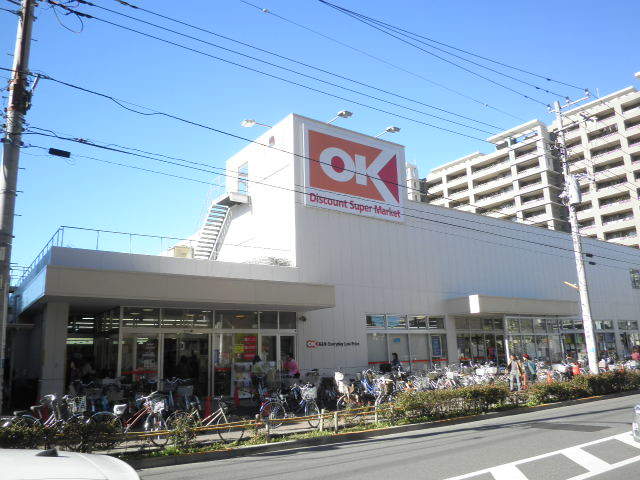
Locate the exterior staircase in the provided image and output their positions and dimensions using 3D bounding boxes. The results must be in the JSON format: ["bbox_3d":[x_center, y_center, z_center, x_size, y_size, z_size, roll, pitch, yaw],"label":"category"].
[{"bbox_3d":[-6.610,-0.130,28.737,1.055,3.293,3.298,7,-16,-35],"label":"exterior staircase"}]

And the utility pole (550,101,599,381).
[{"bbox_3d":[11.303,-0.199,20.614,0.650,13.069,1.700,7,-15,-34],"label":"utility pole"}]

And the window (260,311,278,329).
[{"bbox_3d":[-2.149,3.444,20.598,0.858,0.754,0.120,7,-16,-35],"label":"window"}]

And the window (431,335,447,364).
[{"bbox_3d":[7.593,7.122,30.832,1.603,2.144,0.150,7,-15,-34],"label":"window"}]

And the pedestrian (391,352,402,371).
[{"bbox_3d":[4.350,7.197,27.058,0.500,1.629,0.480,7,-15,-34],"label":"pedestrian"}]

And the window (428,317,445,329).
[{"bbox_3d":[6.460,4.597,26.629,1.313,0.657,0.120,7,-16,-35],"label":"window"}]

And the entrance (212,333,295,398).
[{"bbox_3d":[-3.115,5.943,23.384,4.498,2.786,0.200,7,-15,-34],"label":"entrance"}]

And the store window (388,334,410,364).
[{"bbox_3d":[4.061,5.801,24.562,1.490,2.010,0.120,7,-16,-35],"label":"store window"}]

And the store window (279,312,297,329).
[{"bbox_3d":[-1.409,3.545,21.115,0.928,0.760,0.120,7,-16,-35],"label":"store window"}]

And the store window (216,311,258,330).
[{"bbox_3d":[-3.391,3.272,19.729,1.955,0.750,0.120,7,-16,-35],"label":"store window"}]

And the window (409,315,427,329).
[{"bbox_3d":[5.267,4.426,25.796,1.463,0.689,0.120,7,-16,-35],"label":"window"}]

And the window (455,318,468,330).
[{"bbox_3d":[9.636,5.735,32.626,1.408,0.803,0.150,7,-15,-34],"label":"window"}]

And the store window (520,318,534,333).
[{"bbox_3d":[15.395,6.359,35.756,1.749,1.026,0.150,7,-15,-34],"label":"store window"}]

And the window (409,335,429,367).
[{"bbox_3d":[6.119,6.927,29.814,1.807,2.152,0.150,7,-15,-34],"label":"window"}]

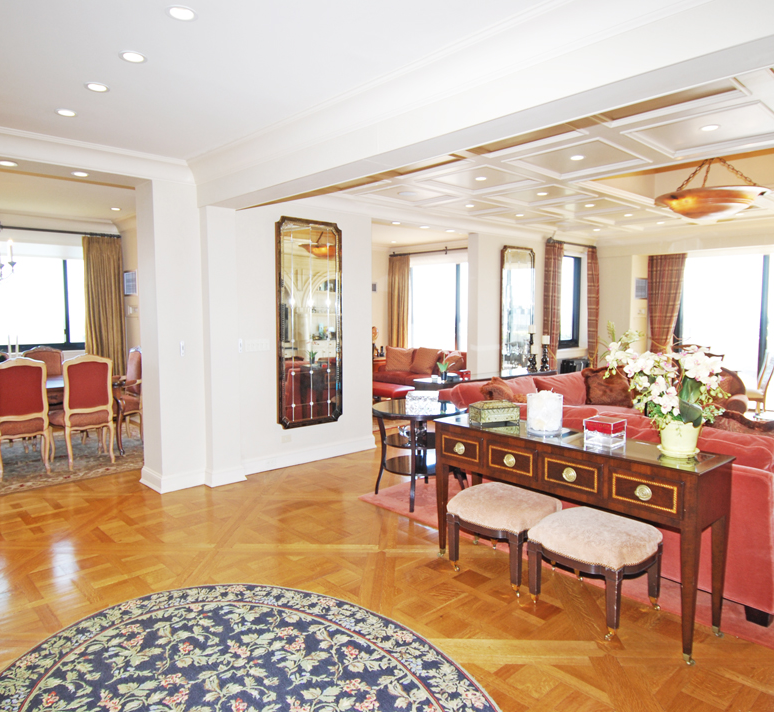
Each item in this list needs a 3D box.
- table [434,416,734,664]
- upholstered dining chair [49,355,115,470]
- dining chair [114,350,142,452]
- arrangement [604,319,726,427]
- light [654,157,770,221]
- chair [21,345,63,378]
[{"bbox_3d":[0.974,0.875,3.128,0.437,0.860,1.521,-4,6,-42],"label":"table"},{"bbox_3d":[-2.941,0.506,5.439,0.520,1.050,0.580,-4,7,-42],"label":"upholstered dining chair"},{"bbox_3d":[-3.085,0.456,6.299,0.650,1.123,0.640,-4,6,-42],"label":"dining chair"},{"bbox_3d":[1.328,0.098,2.690,0.460,0.540,0.530,-4,7,-42],"label":"arrangement"},{"bbox_3d":[2.798,-1.451,4.865,0.850,0.530,0.850,-4,7,-42],"label":"light"},{"bbox_3d":[-3.776,0.465,6.285,0.530,1.100,0.630,-4,6,-42],"label":"chair"}]

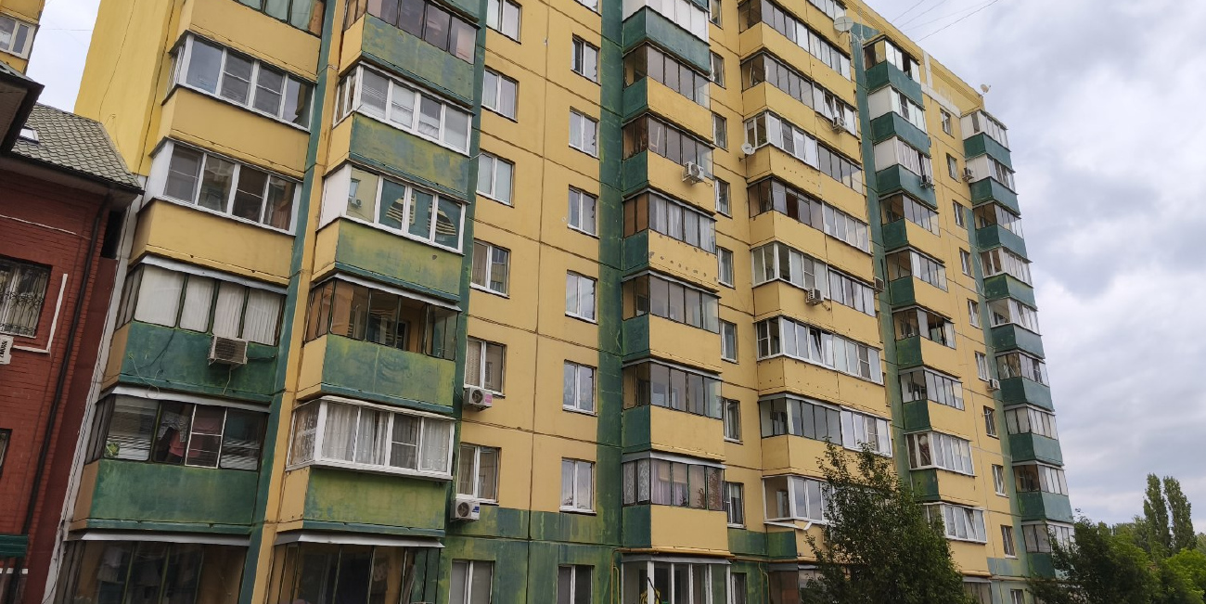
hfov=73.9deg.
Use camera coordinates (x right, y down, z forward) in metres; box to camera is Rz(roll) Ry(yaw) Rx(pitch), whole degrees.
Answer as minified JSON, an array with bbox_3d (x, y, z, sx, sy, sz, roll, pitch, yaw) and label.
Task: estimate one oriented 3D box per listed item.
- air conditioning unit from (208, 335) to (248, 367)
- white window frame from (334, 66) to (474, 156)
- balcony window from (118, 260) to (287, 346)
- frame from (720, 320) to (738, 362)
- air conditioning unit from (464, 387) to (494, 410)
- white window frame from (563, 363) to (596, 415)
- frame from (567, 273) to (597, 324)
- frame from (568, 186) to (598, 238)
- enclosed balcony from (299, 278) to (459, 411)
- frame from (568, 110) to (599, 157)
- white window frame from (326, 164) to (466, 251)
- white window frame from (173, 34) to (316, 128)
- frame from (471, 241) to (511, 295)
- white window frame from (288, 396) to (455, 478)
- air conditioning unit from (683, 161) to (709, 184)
[{"bbox_3d":[-8.117,1.086,17.358,0.700,0.530,0.290,17,-26,-38],"label":"air conditioning unit"},{"bbox_3d":[-5.003,-4.669,20.585,3.200,1.320,0.970,17,-26,-38],"label":"white window frame"},{"bbox_3d":[-8.063,0.224,16.244,2.760,1.180,1.220,16,-24,-39],"label":"balcony window"},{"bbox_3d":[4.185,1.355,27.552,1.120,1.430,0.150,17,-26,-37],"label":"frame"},{"bbox_3d":[-3.215,2.482,20.587,0.720,0.440,0.280,16,-24,-39],"label":"air conditioning unit"},{"bbox_3d":[-0.680,2.533,23.431,1.230,1.400,0.130,16,-24,-39],"label":"white window frame"},{"bbox_3d":[-0.659,-0.130,24.312,1.220,1.390,0.130,16,-24,-39],"label":"frame"},{"bbox_3d":[-0.612,-2.764,24.824,1.250,1.450,0.150,17,-26,-38],"label":"frame"},{"bbox_3d":[-5.000,1.148,18.344,3.190,2.650,1.200,17,-26,-37],"label":"enclosed balcony"},{"bbox_3d":[-0.607,-5.397,25.763,1.260,1.440,0.150,17,-26,-38],"label":"frame"},{"bbox_3d":[-4.999,-2.082,19.636,3.230,1.370,0.920,17,-26,-38],"label":"white window frame"},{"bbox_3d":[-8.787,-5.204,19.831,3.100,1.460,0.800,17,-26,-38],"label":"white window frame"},{"bbox_3d":[-3.119,-0.907,22.246,1.230,1.380,0.130,16,-24,-39],"label":"frame"},{"bbox_3d":[-4.997,3.112,17.585,3.200,1.380,1.280,17,-26,-37],"label":"white window frame"},{"bbox_3d":[3.067,-4.289,26.918,0.740,0.550,0.330,17,-26,-38],"label":"air conditioning unit"}]

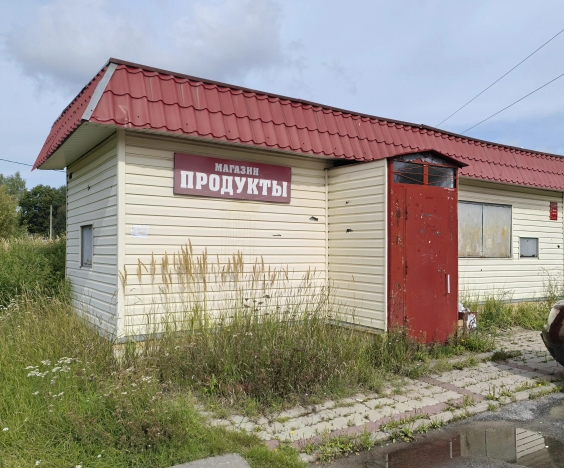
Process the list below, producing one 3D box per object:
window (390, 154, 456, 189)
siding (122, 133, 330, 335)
[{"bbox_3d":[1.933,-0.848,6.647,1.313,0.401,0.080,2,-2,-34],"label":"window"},{"bbox_3d":[-0.602,0.051,6.362,3.010,2.332,0.080,2,-2,-34],"label":"siding"}]

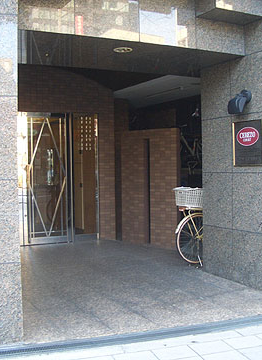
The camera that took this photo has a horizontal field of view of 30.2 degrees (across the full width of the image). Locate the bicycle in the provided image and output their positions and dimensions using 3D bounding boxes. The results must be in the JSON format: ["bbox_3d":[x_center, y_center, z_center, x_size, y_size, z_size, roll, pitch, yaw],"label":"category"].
[{"bbox_3d":[1.326,0.544,6.393,1.800,1.050,0.550,-2,2,-26],"label":"bicycle"}]

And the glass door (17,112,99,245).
[{"bbox_3d":[-1.261,-0.027,8.183,1.500,2.200,0.100,-1,2,-24],"label":"glass door"}]

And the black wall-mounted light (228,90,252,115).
[{"bbox_3d":[1.080,-0.758,4.750,0.220,0.235,0.130,-1,2,-24],"label":"black wall-mounted light"}]

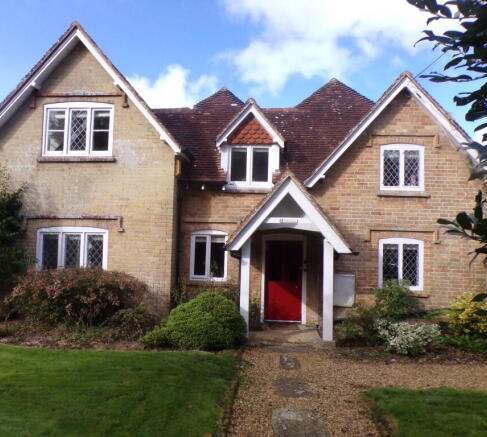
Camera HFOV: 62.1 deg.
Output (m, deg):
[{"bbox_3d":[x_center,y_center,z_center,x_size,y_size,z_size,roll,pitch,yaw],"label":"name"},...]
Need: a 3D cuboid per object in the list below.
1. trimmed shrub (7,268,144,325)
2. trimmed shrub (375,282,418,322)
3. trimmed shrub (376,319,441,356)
[{"bbox_3d":[-3.234,1.576,7.951,2.545,1.179,1.150,1,-3,6],"label":"trimmed shrub"},{"bbox_3d":[3.107,1.836,8.209,0.876,1.146,0.800,1,-3,6],"label":"trimmed shrub"},{"bbox_3d":[3.000,2.112,7.349,1.141,0.581,0.800,1,-3,6],"label":"trimmed shrub"}]

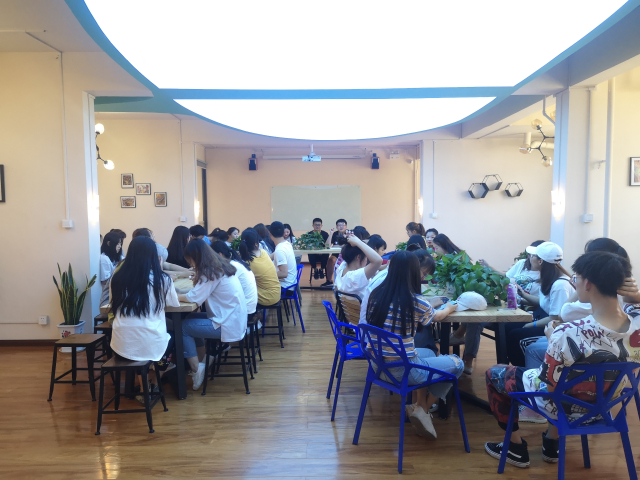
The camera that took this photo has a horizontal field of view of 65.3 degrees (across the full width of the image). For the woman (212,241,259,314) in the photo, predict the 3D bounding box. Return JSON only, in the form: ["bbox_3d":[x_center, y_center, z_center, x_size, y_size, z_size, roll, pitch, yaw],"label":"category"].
[{"bbox_3d":[-0.950,0.618,4.850,0.700,1.220,0.460,0,4,7],"label":"woman"}]

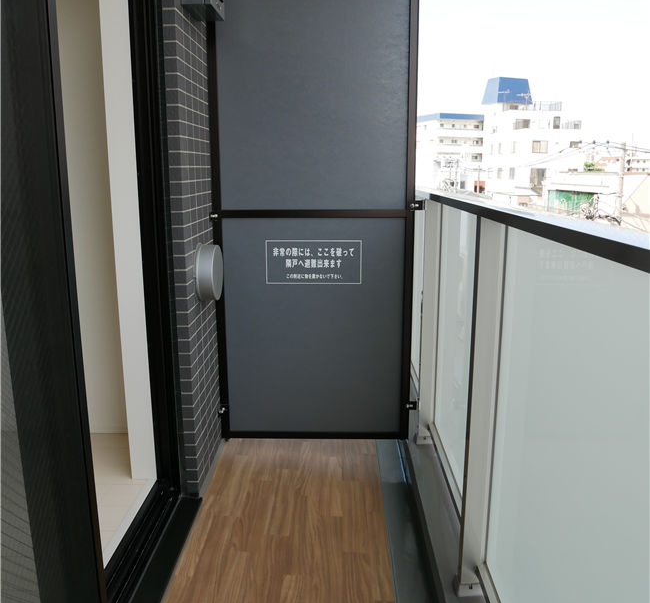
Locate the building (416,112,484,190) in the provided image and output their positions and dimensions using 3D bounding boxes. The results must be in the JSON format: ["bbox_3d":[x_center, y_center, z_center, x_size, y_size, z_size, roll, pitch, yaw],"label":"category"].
[{"bbox_3d":[22.938,-26.517,115.806,10.700,17.300,12.000,-5,13,-23],"label":"building"}]

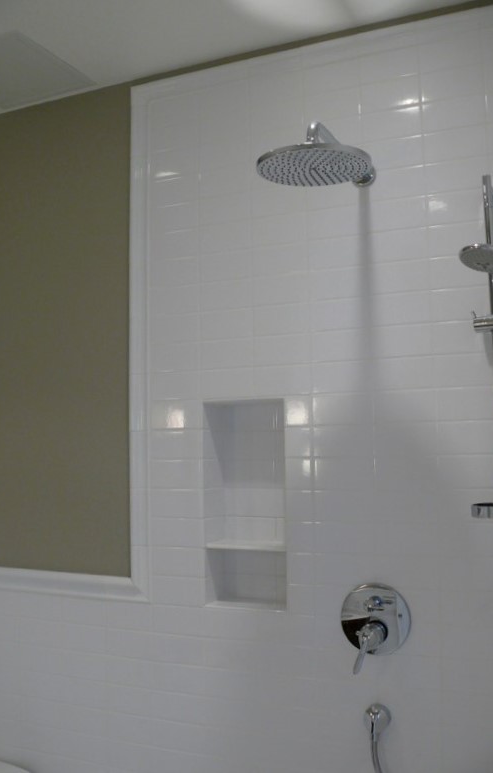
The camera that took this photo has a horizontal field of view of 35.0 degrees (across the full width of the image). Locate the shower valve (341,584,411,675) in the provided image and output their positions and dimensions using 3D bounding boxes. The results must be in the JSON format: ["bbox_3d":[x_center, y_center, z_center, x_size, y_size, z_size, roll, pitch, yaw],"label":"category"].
[{"bbox_3d":[0.288,0.557,1.798,0.170,0.192,0.082,-3,-6,24],"label":"shower valve"}]

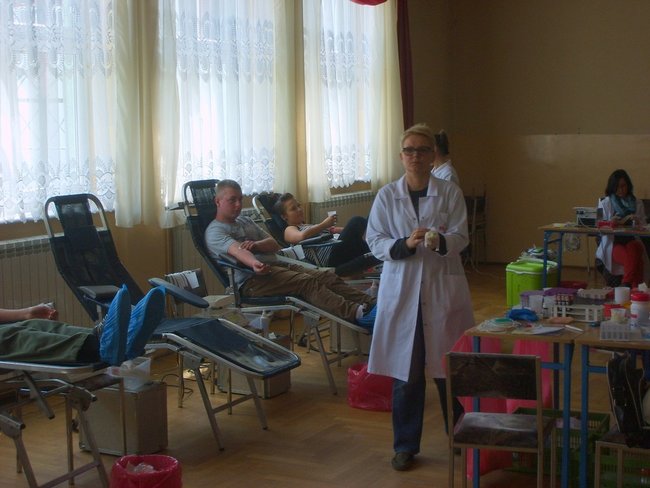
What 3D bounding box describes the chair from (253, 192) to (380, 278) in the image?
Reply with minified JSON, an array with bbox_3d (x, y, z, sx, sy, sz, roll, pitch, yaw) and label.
[{"bbox_3d":[0.207,0.186,8.985,1.550,1.140,0.680,3,7,29],"label":"chair"}]

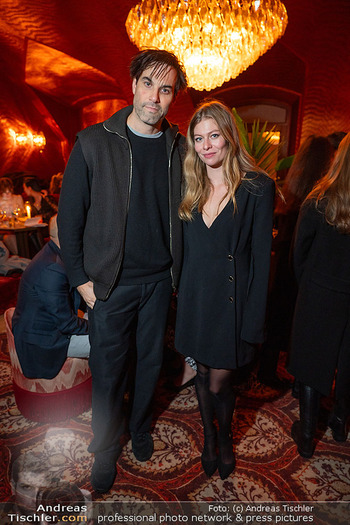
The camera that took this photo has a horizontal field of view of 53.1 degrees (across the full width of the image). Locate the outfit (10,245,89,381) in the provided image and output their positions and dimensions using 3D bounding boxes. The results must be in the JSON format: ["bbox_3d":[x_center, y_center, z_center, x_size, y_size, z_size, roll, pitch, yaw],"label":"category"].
[{"bbox_3d":[-0.690,0.250,2.150,0.570,0.730,0.500,-5,17,-17],"label":"outfit"}]

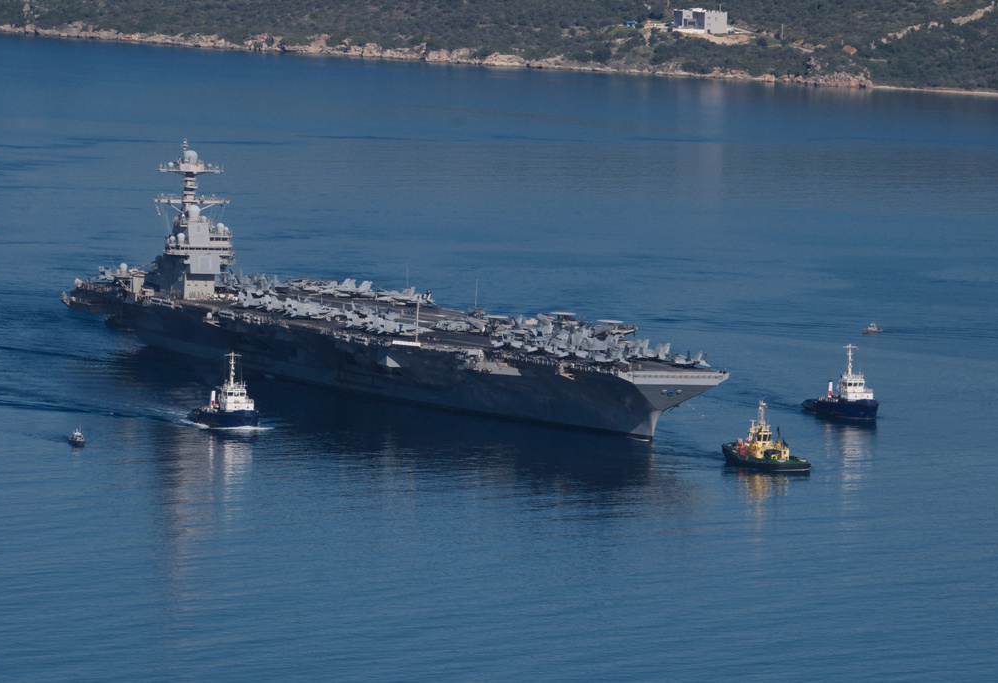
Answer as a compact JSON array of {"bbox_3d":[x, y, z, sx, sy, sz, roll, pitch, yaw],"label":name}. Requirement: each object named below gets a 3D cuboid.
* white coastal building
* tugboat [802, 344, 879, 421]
[{"bbox_3d":[120.364,-190.606,5080.000,21.500,13.800,24.500,5,5,32],"label":"white coastal building"},{"bbox_3d":[96.799,10.857,2412.304,10.200,20.200,29.500,0,5,-30],"label":"tugboat"}]

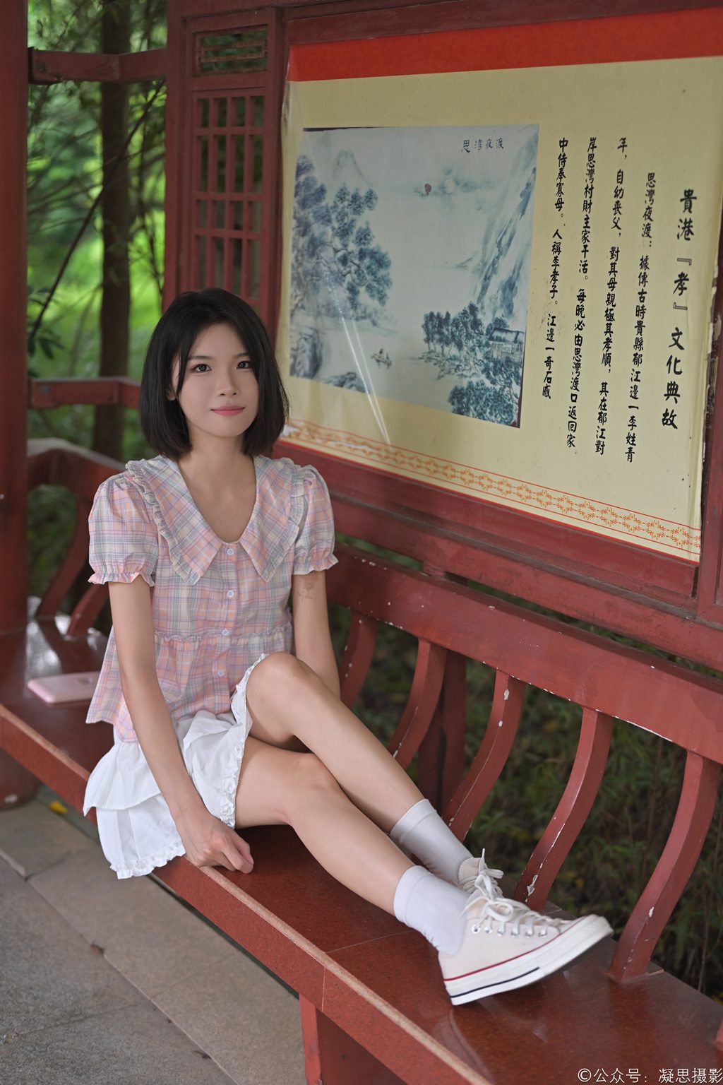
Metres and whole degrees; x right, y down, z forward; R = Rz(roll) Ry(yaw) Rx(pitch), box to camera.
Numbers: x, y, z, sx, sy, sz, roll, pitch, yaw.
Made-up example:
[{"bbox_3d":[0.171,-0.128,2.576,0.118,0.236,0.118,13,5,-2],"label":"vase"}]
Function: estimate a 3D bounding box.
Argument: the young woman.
[{"bbox_3d":[-0.078,0.088,2.160,0.490,0.850,0.880,-5,15,-30],"label":"young woman"}]

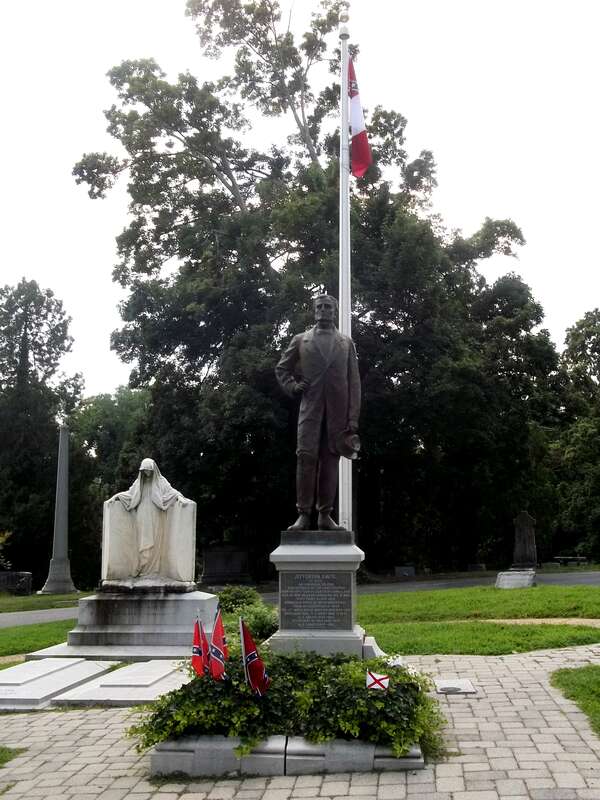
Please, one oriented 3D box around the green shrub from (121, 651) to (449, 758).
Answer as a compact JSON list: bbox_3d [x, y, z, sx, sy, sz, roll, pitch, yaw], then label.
[{"bbox_3d":[-0.050,1.958,5.594,1.850,0.470,1.500,-1,-8,7],"label":"green shrub"}]

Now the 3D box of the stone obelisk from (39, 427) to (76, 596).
[{"bbox_3d":[-5.561,2.452,18.844,0.660,3.773,0.660,-1,-8,7],"label":"stone obelisk"}]

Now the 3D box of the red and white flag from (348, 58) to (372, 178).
[{"bbox_3d":[0.696,-3.240,9.576,0.280,1.470,0.250,-1,-8,7],"label":"red and white flag"}]

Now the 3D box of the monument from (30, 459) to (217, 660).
[{"bbox_3d":[-1.799,1.736,9.392,1.930,2.140,1.400,-1,-8,6],"label":"monument"}]

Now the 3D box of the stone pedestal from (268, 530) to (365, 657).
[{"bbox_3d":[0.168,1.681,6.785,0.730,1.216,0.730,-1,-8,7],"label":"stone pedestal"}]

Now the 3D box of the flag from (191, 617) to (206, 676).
[{"bbox_3d":[-0.679,1.650,5.569,0.110,0.400,0.110,-1,-8,7],"label":"flag"}]

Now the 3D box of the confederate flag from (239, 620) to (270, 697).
[{"bbox_3d":[-0.285,1.616,5.220,0.190,0.490,0.130,-1,-8,7],"label":"confederate flag"}]

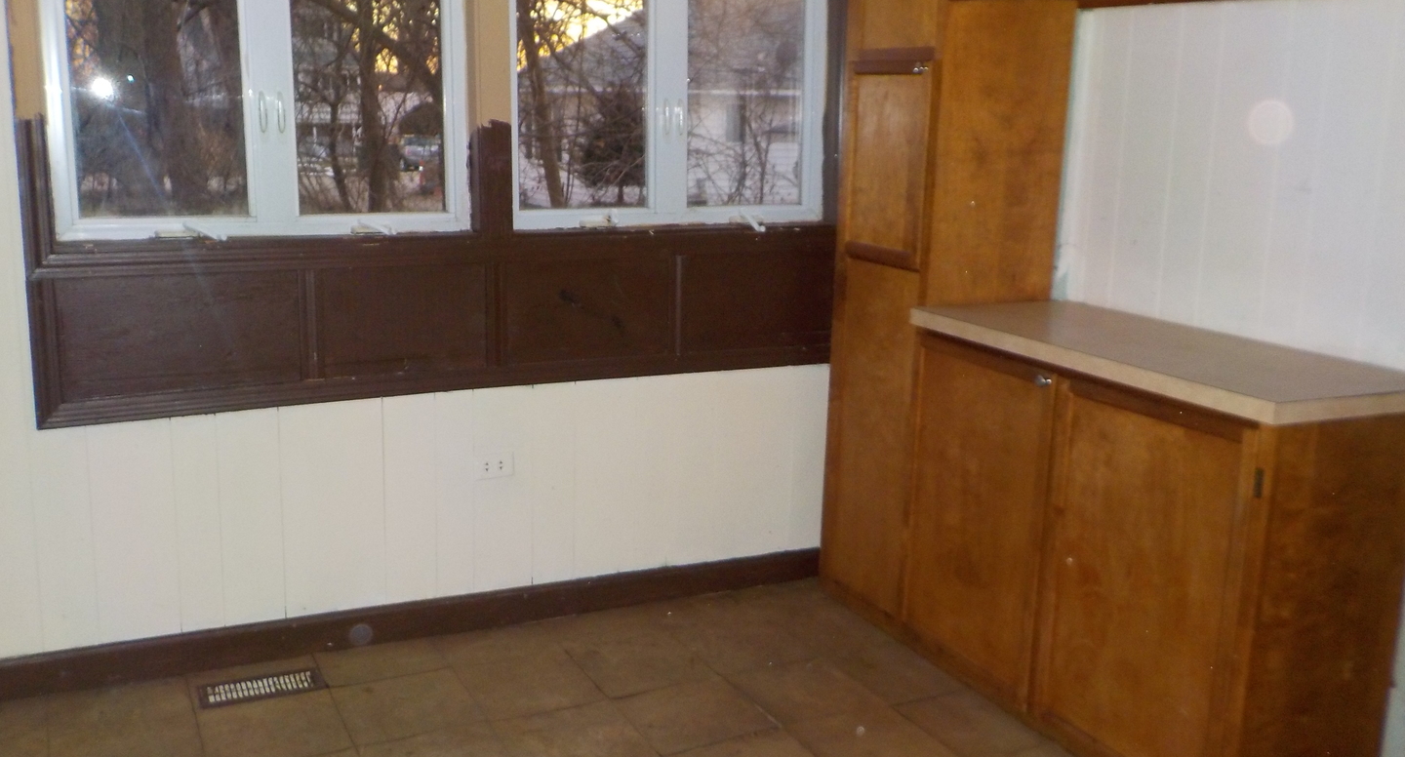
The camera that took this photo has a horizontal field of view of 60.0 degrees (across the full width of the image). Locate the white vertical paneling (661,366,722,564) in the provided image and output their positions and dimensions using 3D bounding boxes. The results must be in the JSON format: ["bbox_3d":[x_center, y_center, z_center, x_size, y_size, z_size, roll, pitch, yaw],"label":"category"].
[{"bbox_3d":[-0.033,0.272,3.581,0.152,0.580,0.020,-4,13,-24],"label":"white vertical paneling"}]

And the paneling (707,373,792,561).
[{"bbox_3d":[0.149,0.258,3.664,0.264,0.581,0.020,-4,13,-24],"label":"paneling"}]

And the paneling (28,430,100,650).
[{"bbox_3d":[-1.543,0.388,2.946,0.121,0.568,0.020,-4,13,-24],"label":"paneling"}]

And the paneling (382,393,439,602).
[{"bbox_3d":[-0.790,0.330,3.285,0.139,0.583,0.020,-4,13,-24],"label":"paneling"}]

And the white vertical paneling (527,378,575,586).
[{"bbox_3d":[-0.418,0.296,3.405,0.126,0.575,0.020,-4,13,-24],"label":"white vertical paneling"}]

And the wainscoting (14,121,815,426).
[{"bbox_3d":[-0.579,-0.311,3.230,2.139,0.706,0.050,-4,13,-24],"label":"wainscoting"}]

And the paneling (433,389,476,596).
[{"bbox_3d":[-0.680,0.322,3.335,0.105,0.584,0.020,-4,13,-24],"label":"paneling"}]

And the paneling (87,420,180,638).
[{"bbox_3d":[-1.384,0.371,2.966,0.185,0.542,0.020,-4,13,-24],"label":"paneling"}]

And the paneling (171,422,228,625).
[{"bbox_3d":[-1.271,0.367,3.069,0.104,0.574,0.020,-4,13,-24],"label":"paneling"}]

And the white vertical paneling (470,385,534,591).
[{"bbox_3d":[-0.556,0.313,3.390,0.168,0.586,0.020,-4,13,-24],"label":"white vertical paneling"}]

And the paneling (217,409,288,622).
[{"bbox_3d":[-1.156,0.358,3.120,0.149,0.576,0.020,-4,13,-24],"label":"paneling"}]

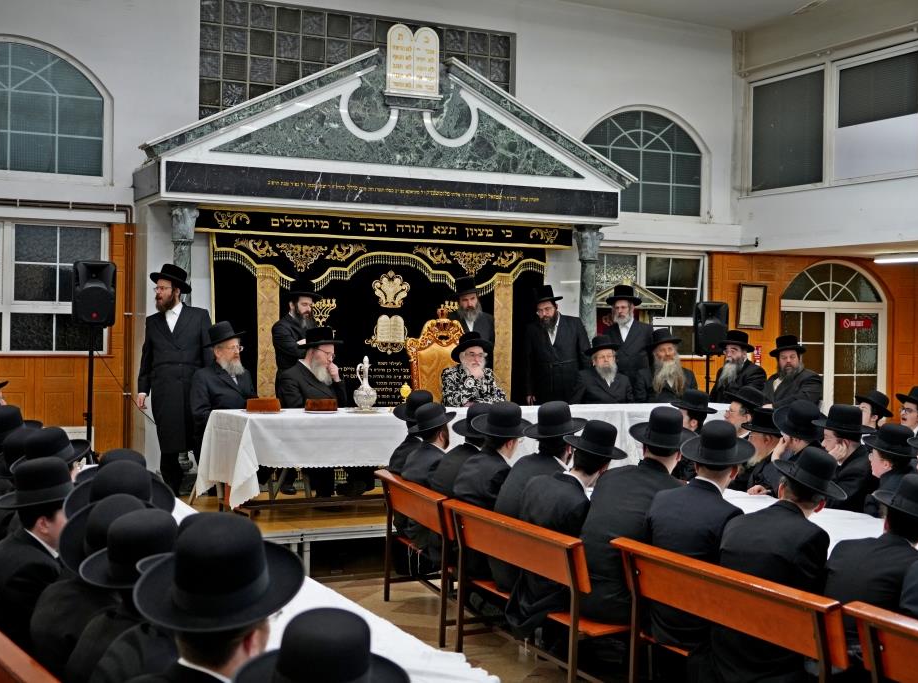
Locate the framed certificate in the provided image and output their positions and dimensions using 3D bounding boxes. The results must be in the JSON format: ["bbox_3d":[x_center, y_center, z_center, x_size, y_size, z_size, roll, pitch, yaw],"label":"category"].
[{"bbox_3d":[3.258,-0.385,13.300,0.390,0.500,0.030,4,2,-27],"label":"framed certificate"}]

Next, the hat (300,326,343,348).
[{"bbox_3d":[-1.047,-0.034,9.100,0.355,0.140,0.320,-2,0,21],"label":"hat"}]

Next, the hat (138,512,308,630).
[{"bbox_3d":[-0.487,0.470,2.420,0.330,0.145,0.360,-6,12,1],"label":"hat"}]

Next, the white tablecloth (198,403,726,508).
[{"bbox_3d":[0.540,0.865,10.110,5.050,0.620,0.920,0,1,-23],"label":"white tablecloth"}]

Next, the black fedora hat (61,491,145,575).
[{"bbox_3d":[-1.037,0.593,3.650,0.365,0.130,0.335,-14,32,-34],"label":"black fedora hat"}]

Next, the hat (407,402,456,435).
[{"bbox_3d":[-0.165,0.480,7.450,0.360,0.145,0.330,-22,12,-28],"label":"hat"}]

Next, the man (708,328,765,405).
[{"bbox_3d":[2.370,0.570,10.600,0.580,1.380,0.750,0,0,30],"label":"man"}]

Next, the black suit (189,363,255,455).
[{"bbox_3d":[-1.761,0.515,9.050,0.530,0.760,0.440,0,2,-44],"label":"black suit"}]

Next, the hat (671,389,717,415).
[{"bbox_3d":[1.744,0.440,8.795,0.365,0.130,0.345,11,7,36],"label":"hat"}]

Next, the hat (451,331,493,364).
[{"bbox_3d":[0.110,0.045,9.750,0.330,0.145,0.360,-7,-12,-2],"label":"hat"}]

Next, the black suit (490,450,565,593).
[{"bbox_3d":[0.440,1.020,6.600,0.560,0.840,0.500,0,1,-36],"label":"black suit"}]

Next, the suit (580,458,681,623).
[{"bbox_3d":[0.844,0.945,5.680,0.500,0.760,0.480,0,0,45],"label":"suit"}]

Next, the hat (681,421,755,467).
[{"bbox_3d":[1.145,0.452,5.270,0.330,0.145,0.360,1,11,19],"label":"hat"}]

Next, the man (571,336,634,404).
[{"bbox_3d":[1.273,0.627,10.380,0.560,1.340,0.700,1,1,-16],"label":"man"}]

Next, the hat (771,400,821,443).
[{"bbox_3d":[1.830,0.440,6.500,0.320,0.150,0.350,0,20,-46],"label":"hat"}]

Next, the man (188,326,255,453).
[{"bbox_3d":[-1.870,0.530,9.700,0.680,1.350,0.560,2,2,44],"label":"man"}]

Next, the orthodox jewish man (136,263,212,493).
[{"bbox_3d":[-2.246,0.323,9.400,0.600,1.850,0.400,1,1,0],"label":"orthodox jewish man"}]

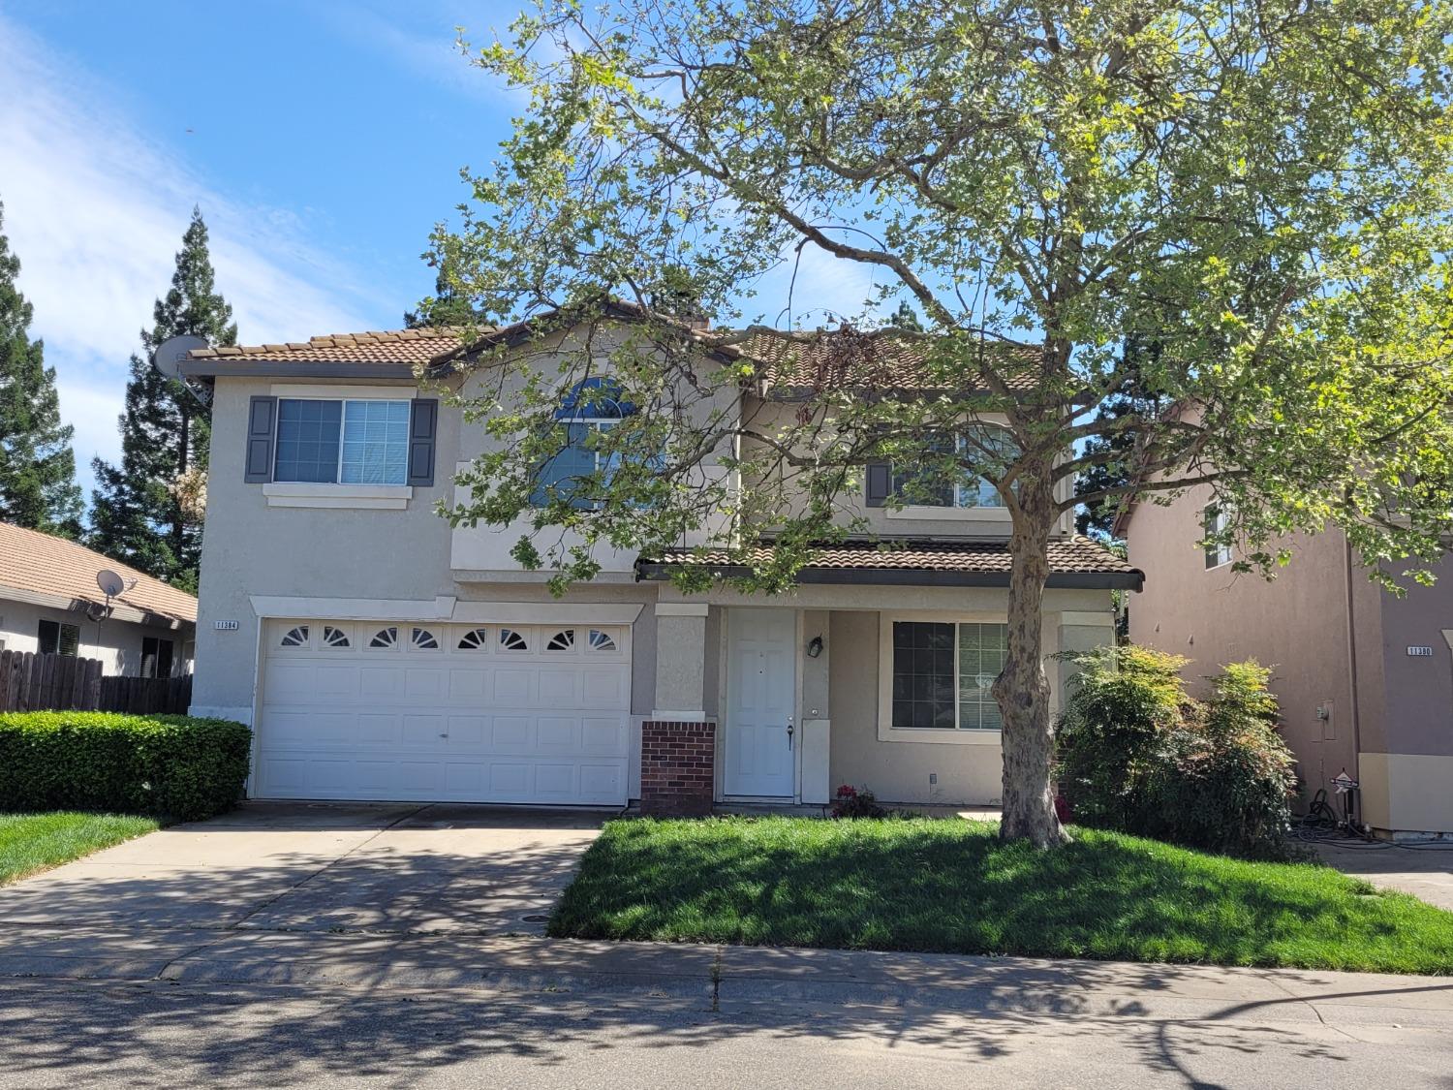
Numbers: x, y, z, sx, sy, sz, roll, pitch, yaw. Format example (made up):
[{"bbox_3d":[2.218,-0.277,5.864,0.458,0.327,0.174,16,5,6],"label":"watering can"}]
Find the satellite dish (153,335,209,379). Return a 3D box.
[{"bbox_3d":[-7.643,-2.602,15.298,0.840,0.680,0.420,0,-6,16],"label":"satellite dish"}]

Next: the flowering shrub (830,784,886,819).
[{"bbox_3d":[1.632,3.199,13.512,0.690,0.500,0.600,1,-6,1],"label":"flowering shrub"}]

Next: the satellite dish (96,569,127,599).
[{"bbox_3d":[-9.645,0.599,17.110,0.500,0.480,0.280,0,-6,16],"label":"satellite dish"}]

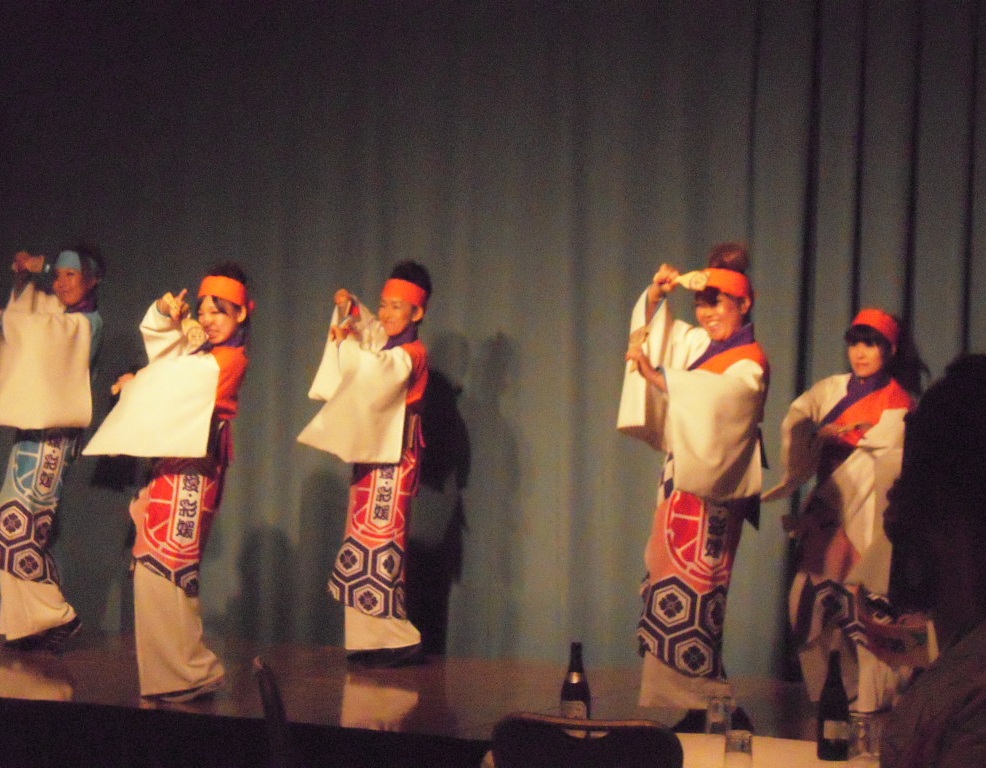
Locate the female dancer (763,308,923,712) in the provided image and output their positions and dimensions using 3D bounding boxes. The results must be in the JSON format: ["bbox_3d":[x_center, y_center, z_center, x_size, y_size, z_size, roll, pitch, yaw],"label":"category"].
[{"bbox_3d":[1.269,0.458,10.500,0.560,1.460,0.440,3,3,27],"label":"female dancer"}]

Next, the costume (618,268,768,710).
[{"bbox_3d":[0.688,0.371,9.900,0.450,1.570,0.460,-1,3,-41],"label":"costume"}]

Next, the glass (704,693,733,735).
[{"bbox_3d":[0.585,0.860,7.500,0.066,0.112,0.066,2,3,0],"label":"glass"}]

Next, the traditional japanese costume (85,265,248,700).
[{"bbox_3d":[-1.144,0.355,10.250,0.500,1.520,0.500,0,3,-35],"label":"traditional japanese costume"}]

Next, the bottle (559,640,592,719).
[{"bbox_3d":[0.213,0.802,7.450,0.074,0.275,0.074,3,3,18],"label":"bottle"}]

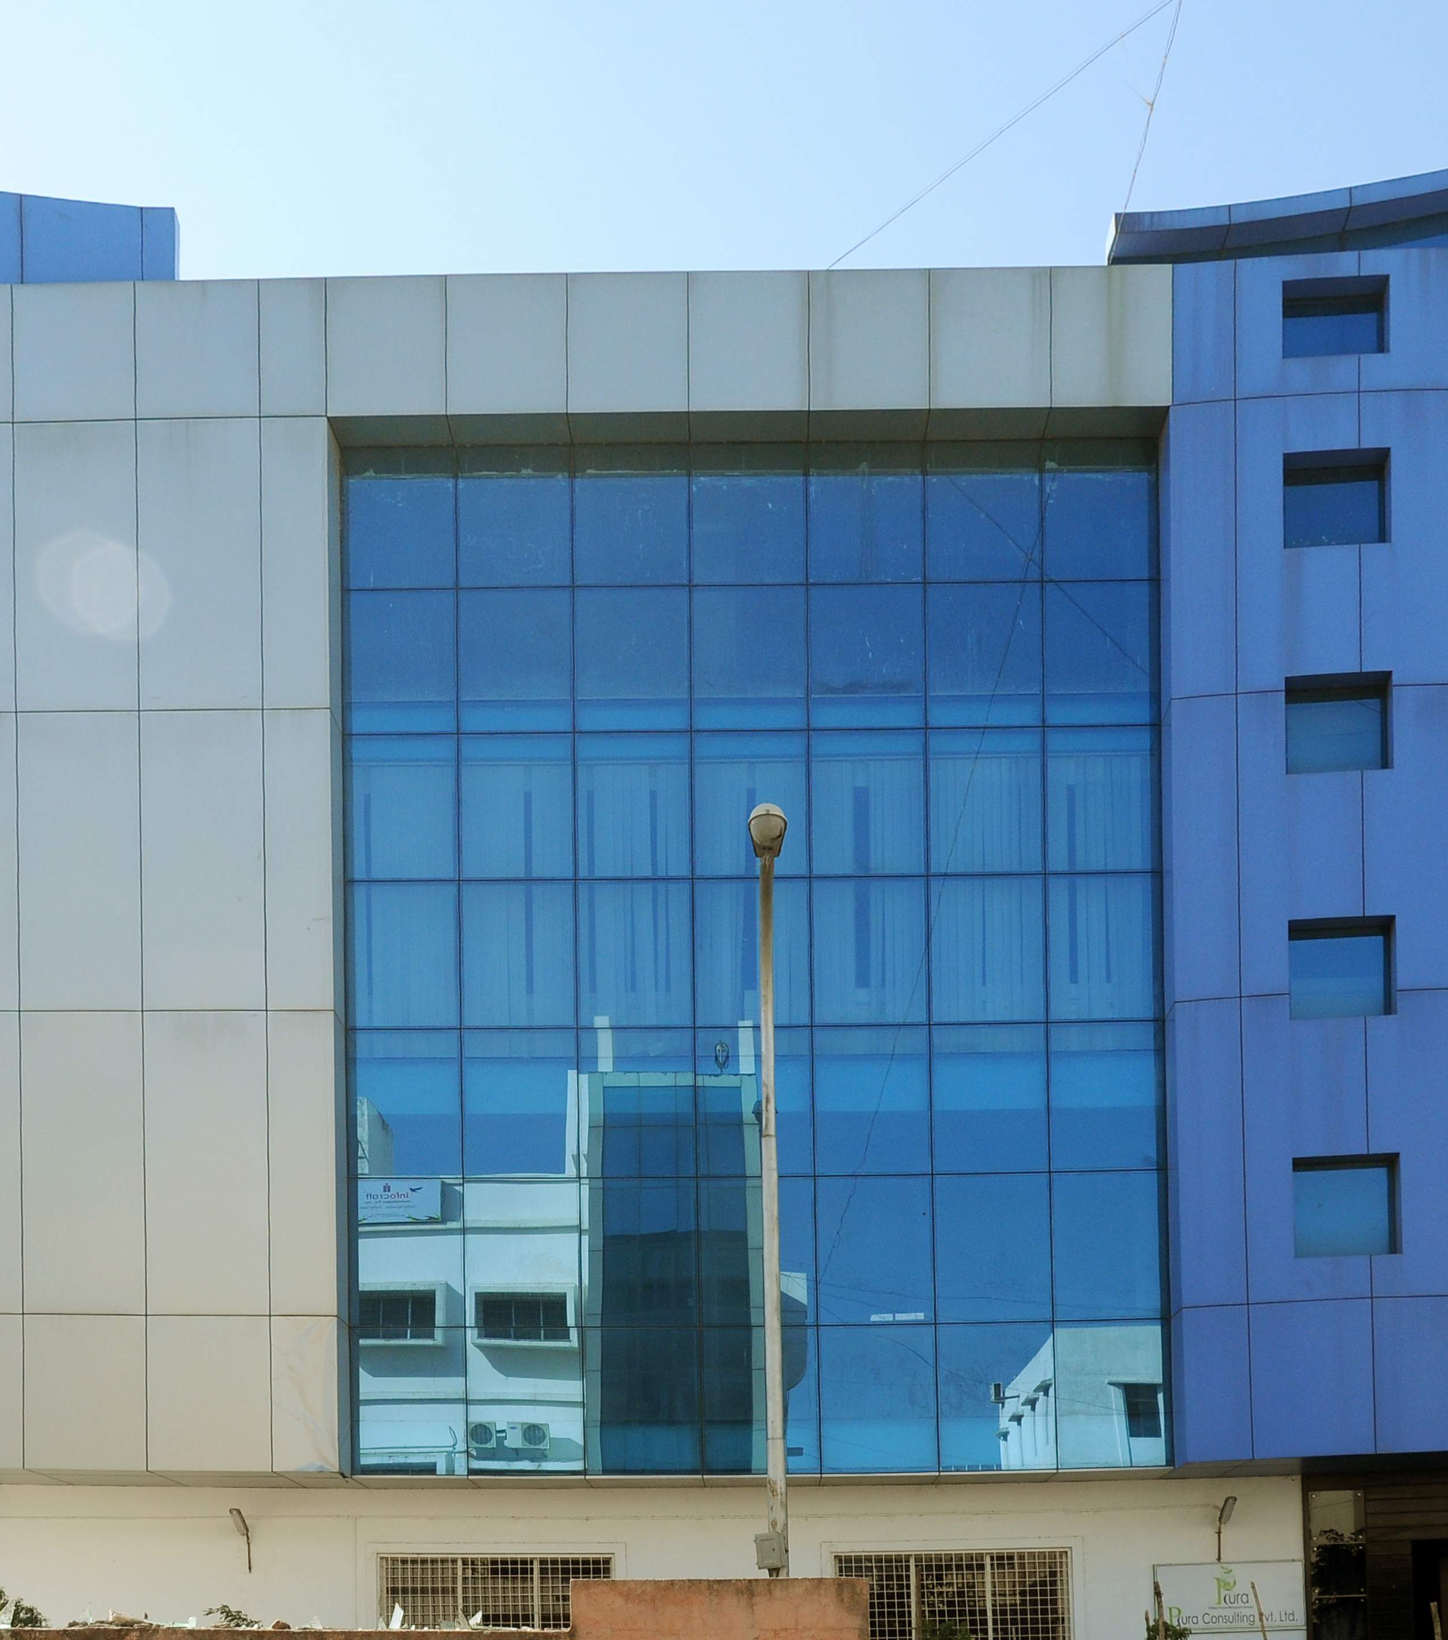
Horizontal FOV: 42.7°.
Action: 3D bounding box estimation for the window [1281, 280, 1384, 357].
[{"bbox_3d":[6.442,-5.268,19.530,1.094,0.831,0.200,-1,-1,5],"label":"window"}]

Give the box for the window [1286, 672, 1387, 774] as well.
[{"bbox_3d":[6.602,-1.036,19.875,1.115,1.053,0.250,-1,0,5],"label":"window"}]

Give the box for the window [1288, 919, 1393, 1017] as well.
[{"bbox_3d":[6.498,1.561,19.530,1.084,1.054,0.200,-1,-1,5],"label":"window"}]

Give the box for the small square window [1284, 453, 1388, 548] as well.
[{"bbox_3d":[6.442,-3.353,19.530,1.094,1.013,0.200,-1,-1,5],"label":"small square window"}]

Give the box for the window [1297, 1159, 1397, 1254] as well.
[{"bbox_3d":[6.685,4.156,19.875,1.115,1.074,0.250,-1,0,5],"label":"window"}]

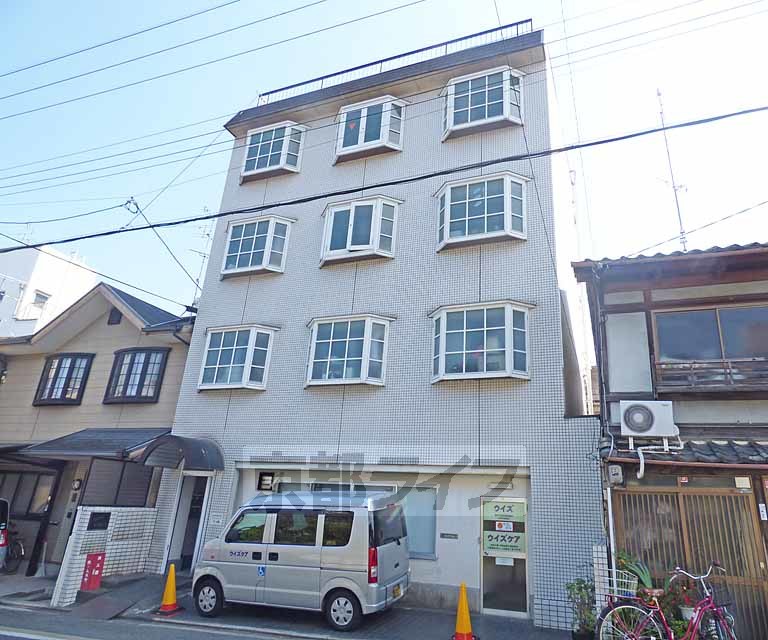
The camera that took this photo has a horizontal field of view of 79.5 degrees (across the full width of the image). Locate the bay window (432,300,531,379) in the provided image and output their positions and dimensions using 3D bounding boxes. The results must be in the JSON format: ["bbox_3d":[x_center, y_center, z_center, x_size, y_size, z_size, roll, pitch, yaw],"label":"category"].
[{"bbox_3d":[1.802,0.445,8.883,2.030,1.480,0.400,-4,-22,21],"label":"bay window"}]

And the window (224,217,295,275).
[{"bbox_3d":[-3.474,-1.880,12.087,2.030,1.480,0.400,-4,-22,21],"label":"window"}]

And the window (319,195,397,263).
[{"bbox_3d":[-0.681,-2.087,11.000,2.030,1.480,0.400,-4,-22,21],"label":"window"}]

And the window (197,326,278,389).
[{"bbox_3d":[-3.423,0.857,10.409,1.900,1.450,0.370,-4,-21,21],"label":"window"}]

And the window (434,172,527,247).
[{"bbox_3d":[1.926,-2.216,9.386,1.900,1.450,0.370,-4,-21,21],"label":"window"}]

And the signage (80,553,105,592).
[{"bbox_3d":[-5.395,4.666,8.606,0.030,0.590,0.420,-4,-21,21],"label":"signage"}]

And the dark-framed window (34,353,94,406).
[{"bbox_3d":[-9.188,1.683,13.103,1.900,1.400,0.280,-4,-22,21],"label":"dark-framed window"}]

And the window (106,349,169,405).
[{"bbox_3d":[-6.284,1.375,11.529,1.880,1.360,0.320,-4,-21,21],"label":"window"}]

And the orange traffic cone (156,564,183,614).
[{"bbox_3d":[-3.583,4.571,7.874,0.380,0.700,0.380,-4,-22,21],"label":"orange traffic cone"}]

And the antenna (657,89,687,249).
[{"bbox_3d":[6.646,-3.453,10.648,0.650,4.600,0.600,-4,-21,21],"label":"antenna"}]

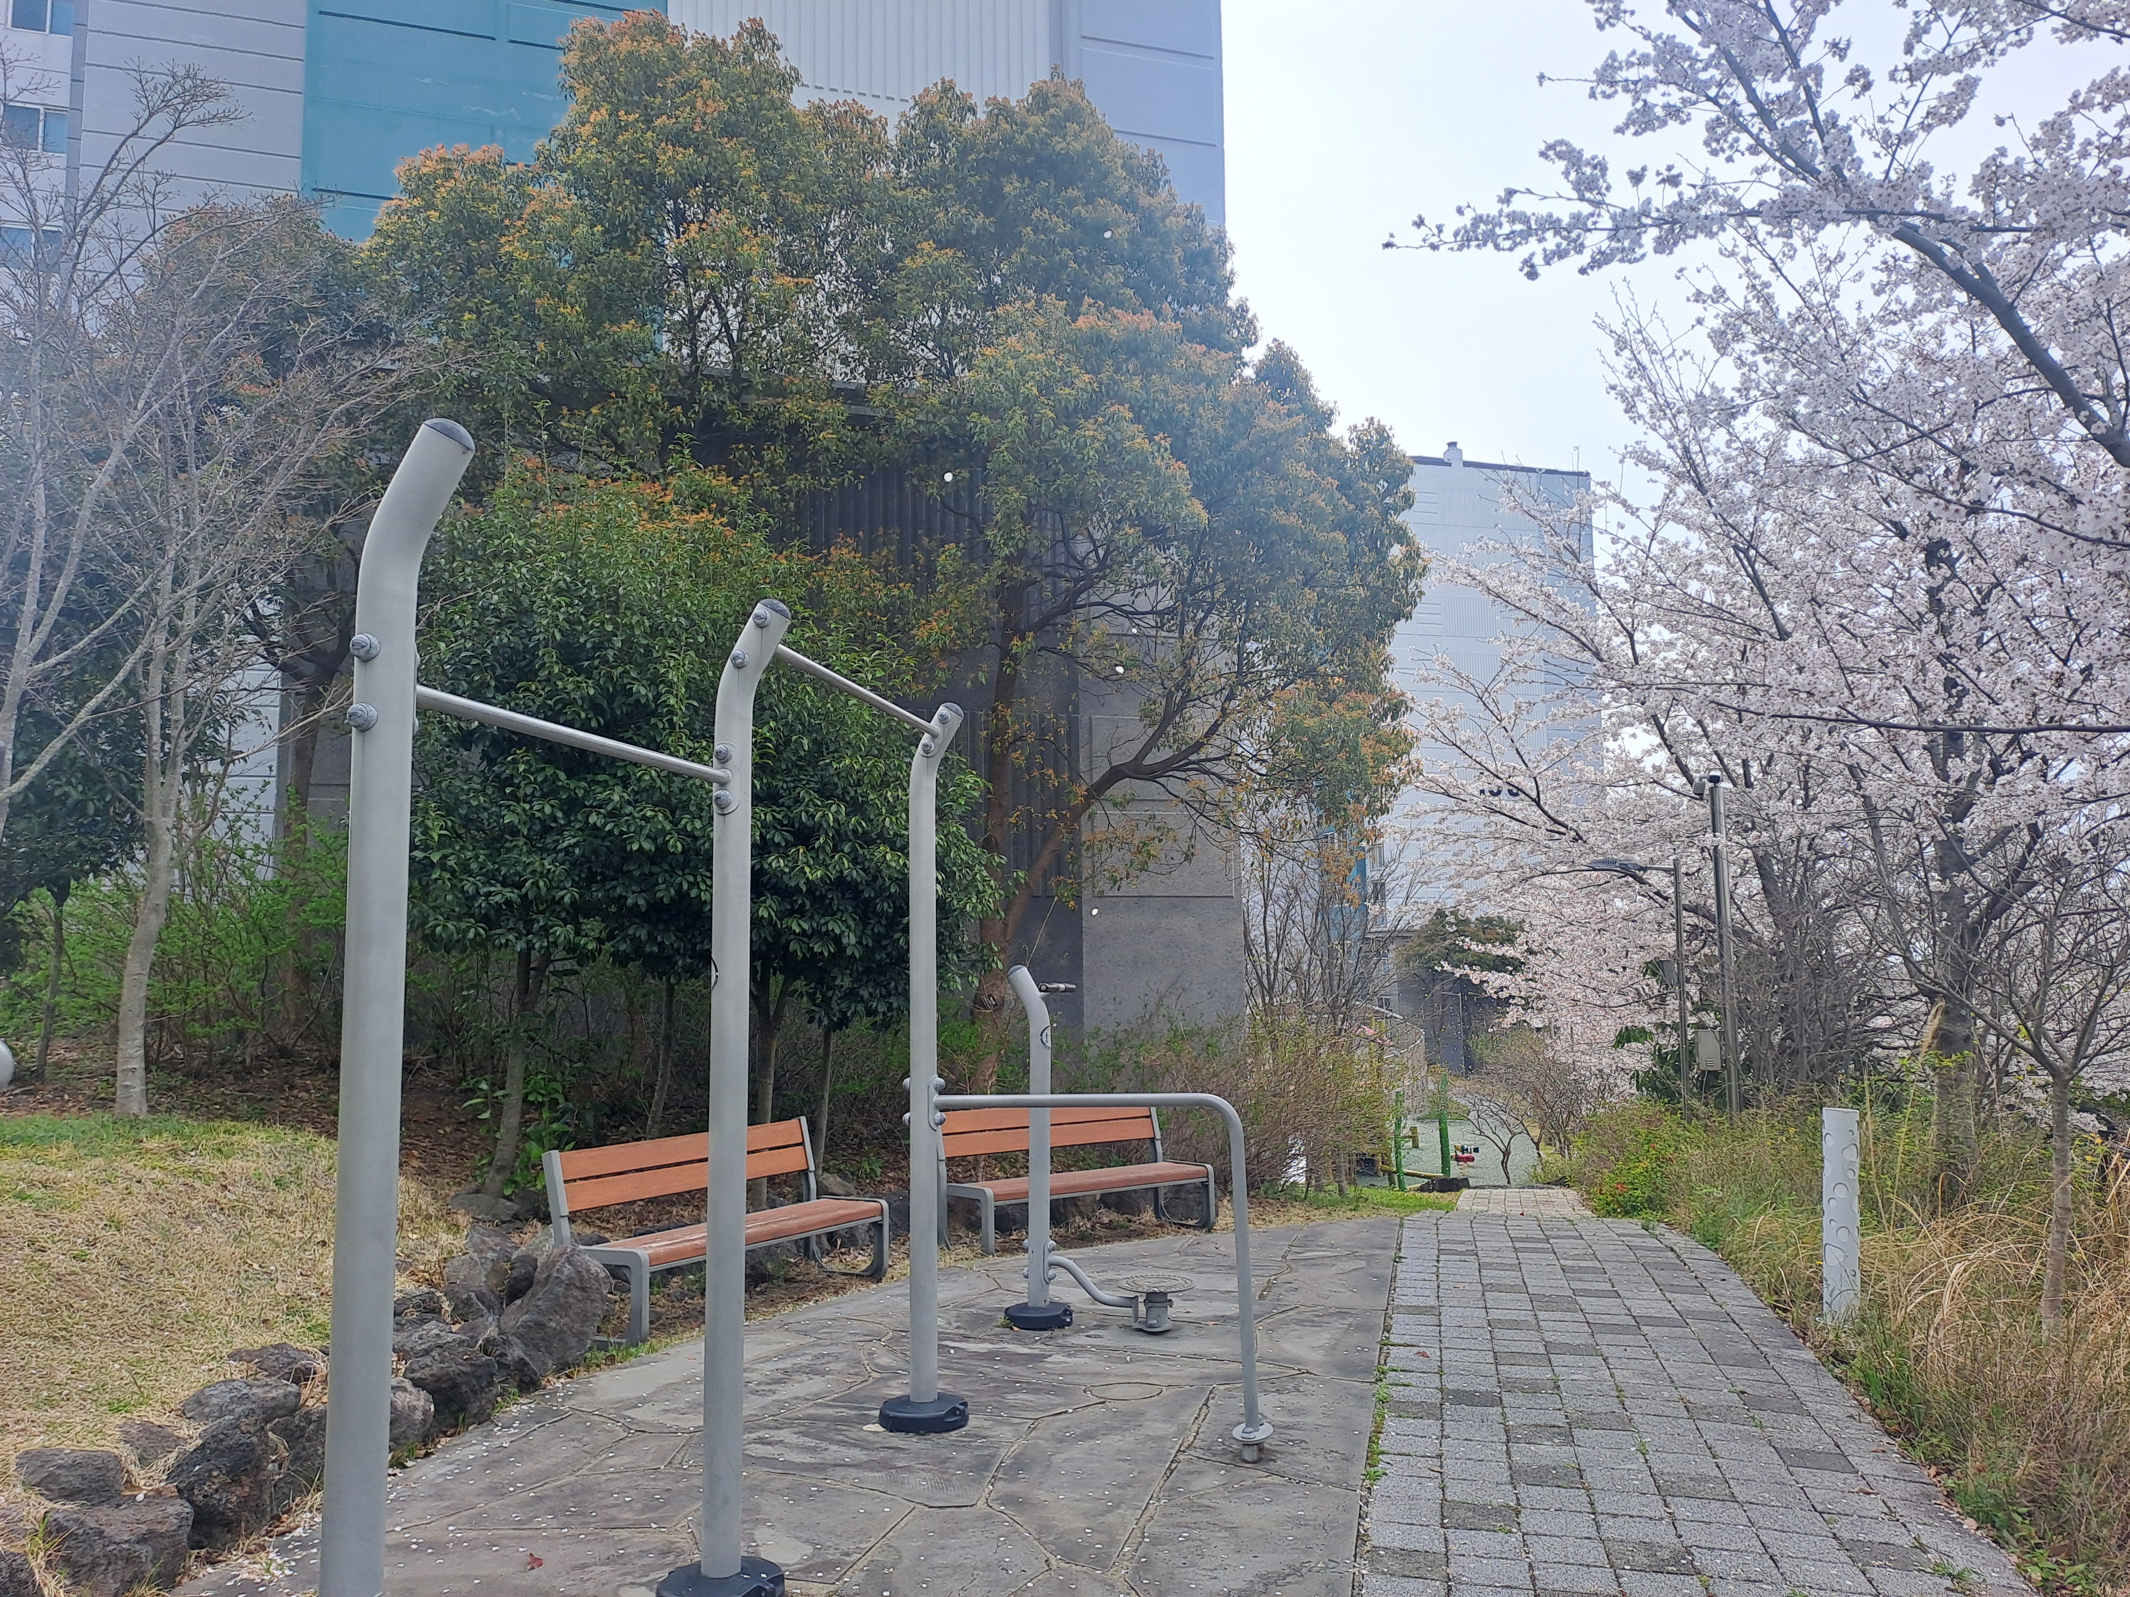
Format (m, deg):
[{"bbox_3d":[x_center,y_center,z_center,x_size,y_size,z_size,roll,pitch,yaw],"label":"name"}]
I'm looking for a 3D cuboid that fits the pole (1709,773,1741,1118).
[{"bbox_3d":[7.955,1.891,18.500,0.170,4.200,0.170,-1,-6,0],"label":"pole"}]

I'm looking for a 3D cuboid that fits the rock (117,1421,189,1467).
[{"bbox_3d":[-2.504,1.774,4.220,0.180,0.120,0.170,-1,-5,8],"label":"rock"}]

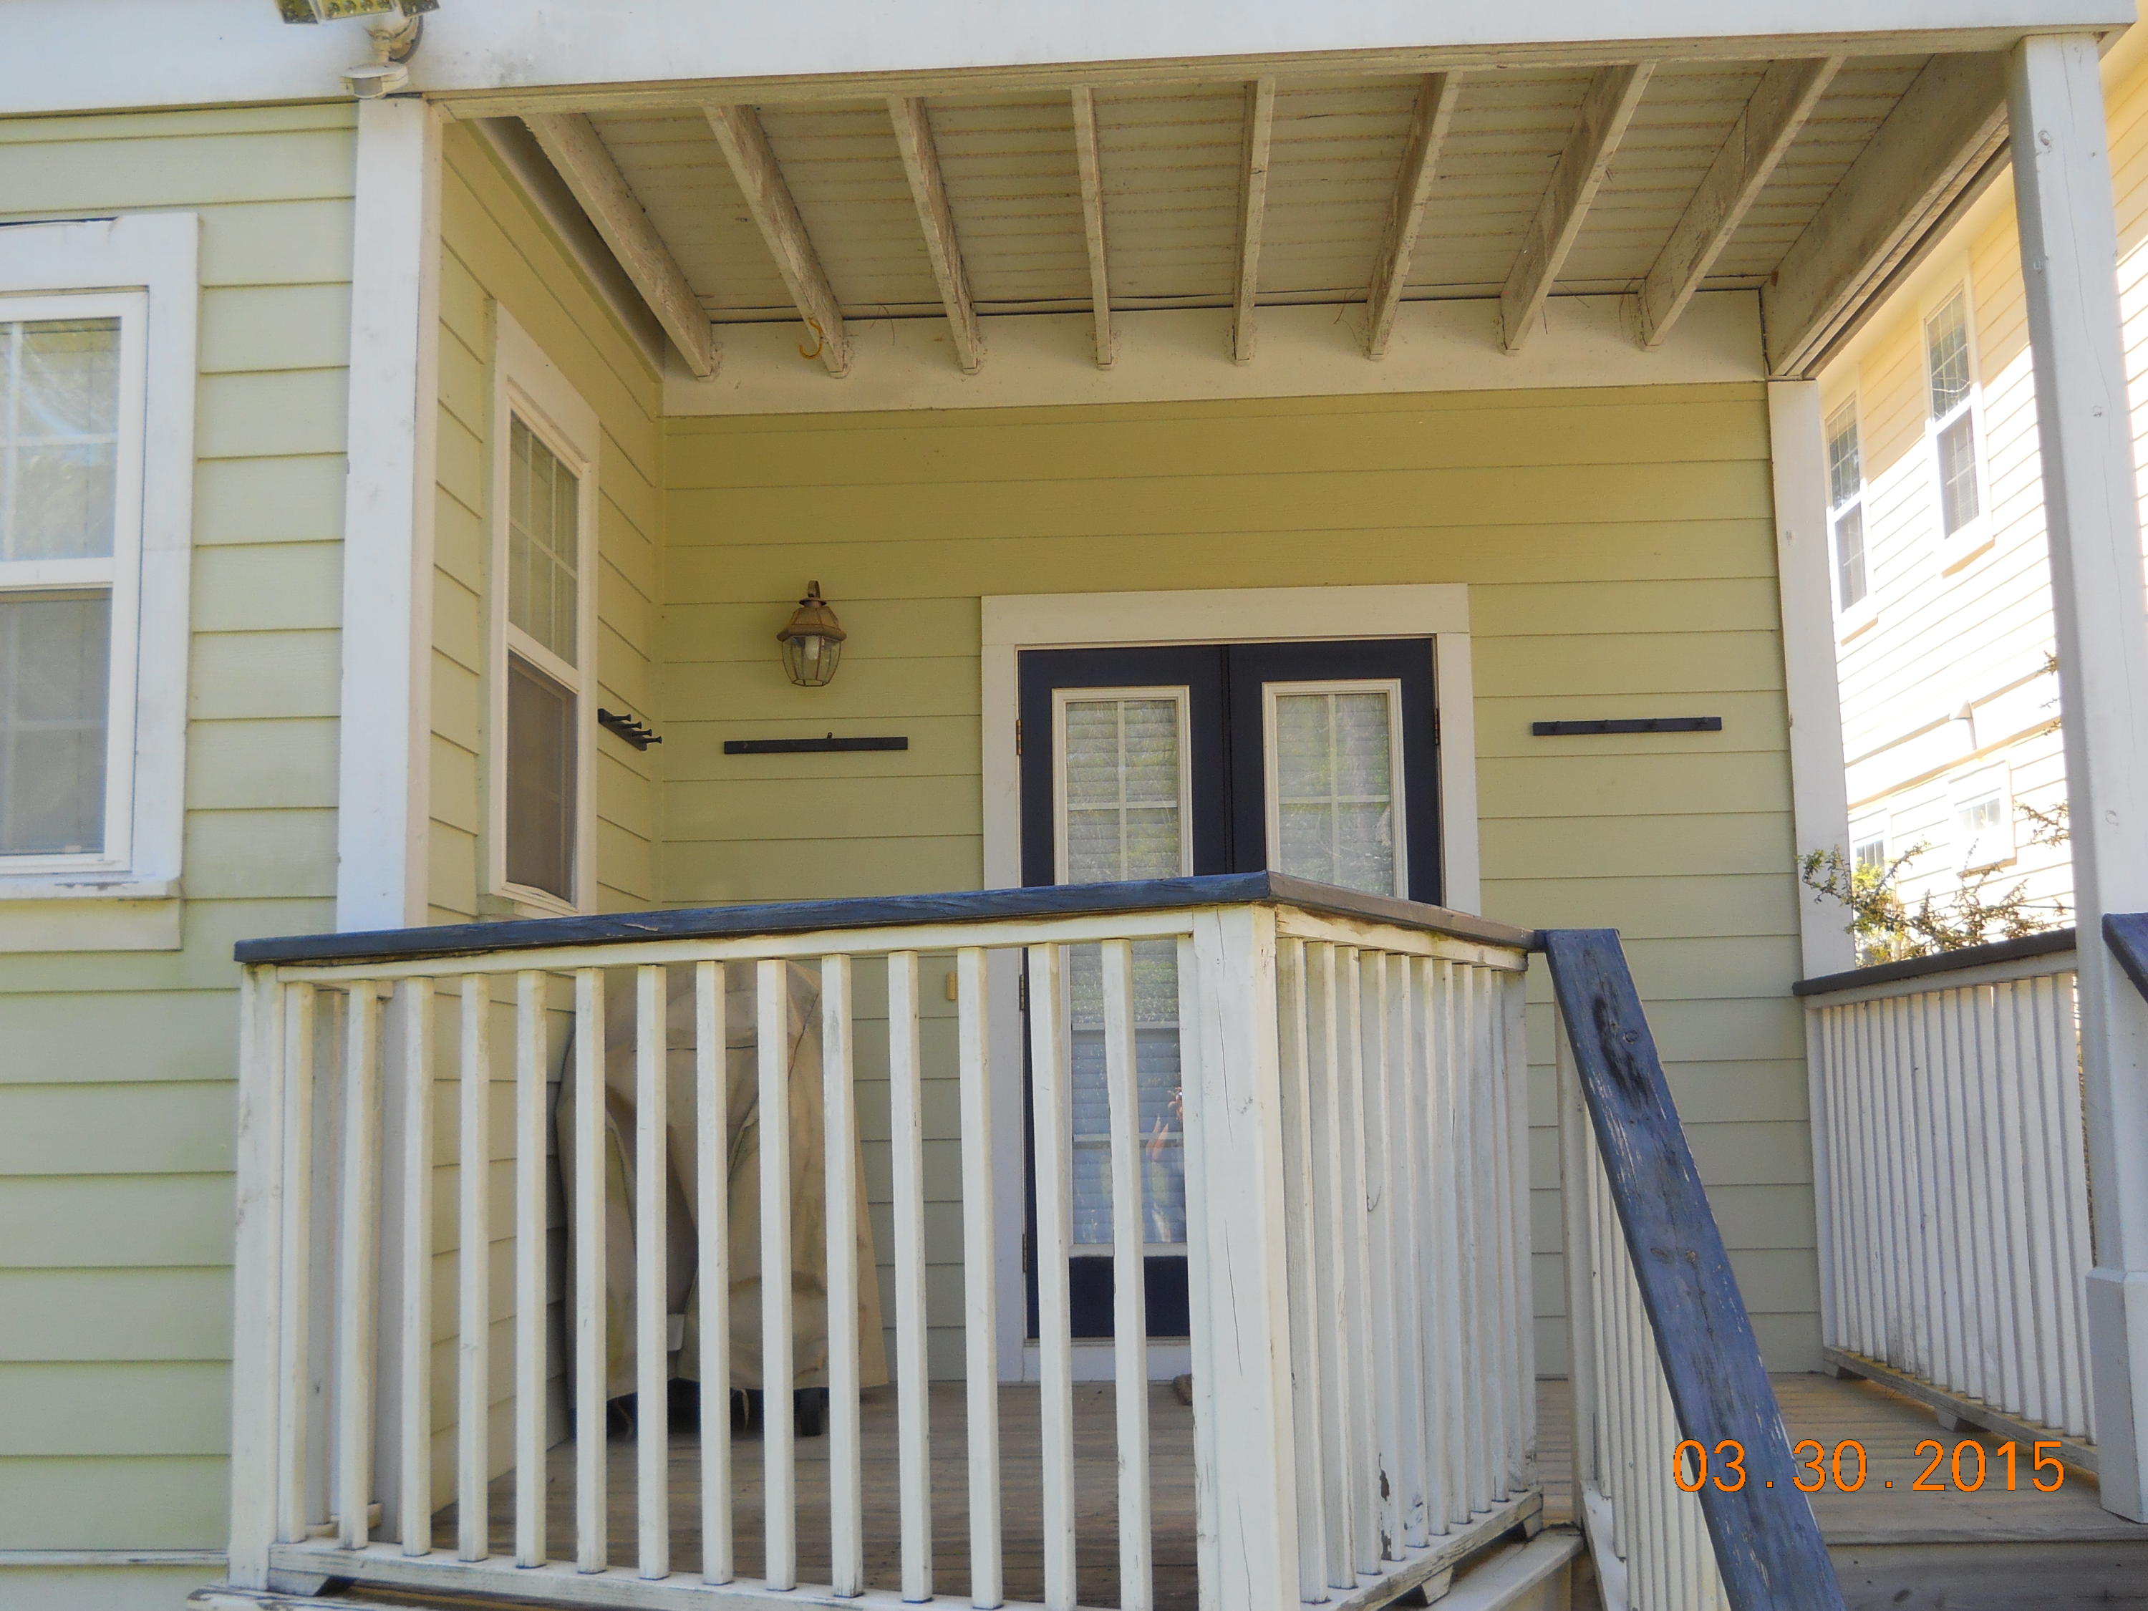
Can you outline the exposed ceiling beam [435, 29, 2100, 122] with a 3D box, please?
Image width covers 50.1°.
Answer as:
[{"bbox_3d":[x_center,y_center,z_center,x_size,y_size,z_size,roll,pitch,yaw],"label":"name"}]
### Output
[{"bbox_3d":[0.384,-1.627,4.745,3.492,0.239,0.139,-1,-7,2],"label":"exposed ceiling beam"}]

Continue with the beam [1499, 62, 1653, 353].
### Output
[{"bbox_3d":[1.272,-1.582,5.860,0.040,0.185,2.079,-1,-7,2],"label":"beam"}]

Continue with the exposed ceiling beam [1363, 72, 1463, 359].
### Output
[{"bbox_3d":[0.865,-1.572,5.876,0.040,0.185,2.079,-1,-7,2],"label":"exposed ceiling beam"}]

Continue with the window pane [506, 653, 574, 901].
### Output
[{"bbox_3d":[-1.277,-0.045,5.508,0.020,0.545,0.600,-1,-7,2],"label":"window pane"}]

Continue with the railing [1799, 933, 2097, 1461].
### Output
[{"bbox_3d":[2.093,0.920,5.512,0.139,1.095,2.159,-1,-7,2],"label":"railing"}]

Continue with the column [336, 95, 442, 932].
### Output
[{"bbox_3d":[-1.384,-0.030,4.623,0.144,2.894,0.144,-1,-7,2],"label":"column"}]

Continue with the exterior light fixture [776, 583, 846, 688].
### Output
[{"bbox_3d":[-0.775,-0.504,6.782,0.209,0.322,0.239,-1,-7,2],"label":"exterior light fixture"}]

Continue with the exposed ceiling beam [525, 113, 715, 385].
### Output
[{"bbox_3d":[-1.171,-1.524,5.958,0.040,0.185,2.079,-1,-7,2],"label":"exposed ceiling beam"}]

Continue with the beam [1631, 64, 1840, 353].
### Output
[{"bbox_3d":[1.684,-1.583,5.830,0.040,0.183,2.045,-1,-7,2],"label":"beam"}]

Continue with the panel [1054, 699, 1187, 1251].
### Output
[{"bbox_3d":[0.158,0.476,6.737,0.410,1.661,0.035,-1,-7,2],"label":"panel"}]

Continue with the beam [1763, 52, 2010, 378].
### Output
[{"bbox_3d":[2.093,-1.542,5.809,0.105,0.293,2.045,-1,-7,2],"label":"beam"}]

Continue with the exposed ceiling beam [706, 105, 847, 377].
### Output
[{"bbox_3d":[-0.754,-1.519,5.921,0.040,0.183,2.045,-1,-7,2],"label":"exposed ceiling beam"}]

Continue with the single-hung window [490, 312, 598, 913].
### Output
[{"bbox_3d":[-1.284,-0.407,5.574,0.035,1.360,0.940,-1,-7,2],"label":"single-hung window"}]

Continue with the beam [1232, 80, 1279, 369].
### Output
[{"bbox_3d":[0.467,-1.551,5.875,0.040,0.183,2.045,-1,-7,2],"label":"beam"}]

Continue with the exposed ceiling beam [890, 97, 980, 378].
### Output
[{"bbox_3d":[-0.351,-1.530,5.906,0.040,0.183,2.045,-1,-7,2],"label":"exposed ceiling beam"}]

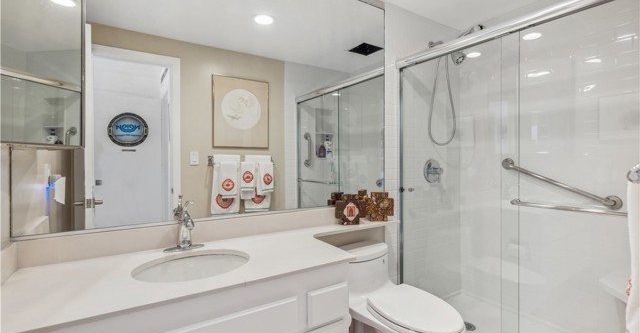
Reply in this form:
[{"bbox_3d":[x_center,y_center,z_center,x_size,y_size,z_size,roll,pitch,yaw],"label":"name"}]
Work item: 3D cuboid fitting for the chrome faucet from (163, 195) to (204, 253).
[{"bbox_3d":[-0.590,0.270,1.256,0.168,0.210,0.150,-1,1,-32],"label":"chrome faucet"}]

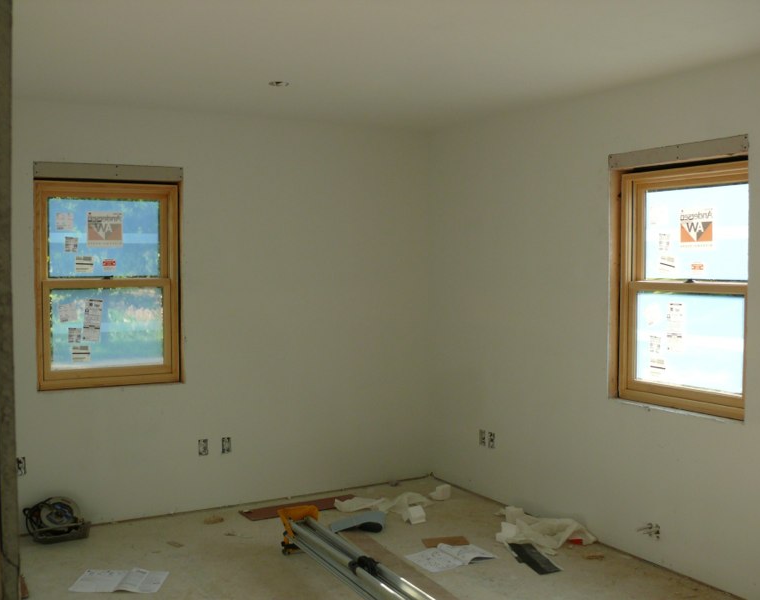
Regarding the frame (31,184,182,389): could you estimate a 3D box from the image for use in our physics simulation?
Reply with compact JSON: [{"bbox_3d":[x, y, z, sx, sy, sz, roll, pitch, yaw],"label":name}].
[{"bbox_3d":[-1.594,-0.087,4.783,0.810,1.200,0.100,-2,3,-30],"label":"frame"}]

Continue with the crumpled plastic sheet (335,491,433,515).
[{"bbox_3d":[0.020,1.274,5.120,0.630,0.066,0.310,0,3,0],"label":"crumpled plastic sheet"}]

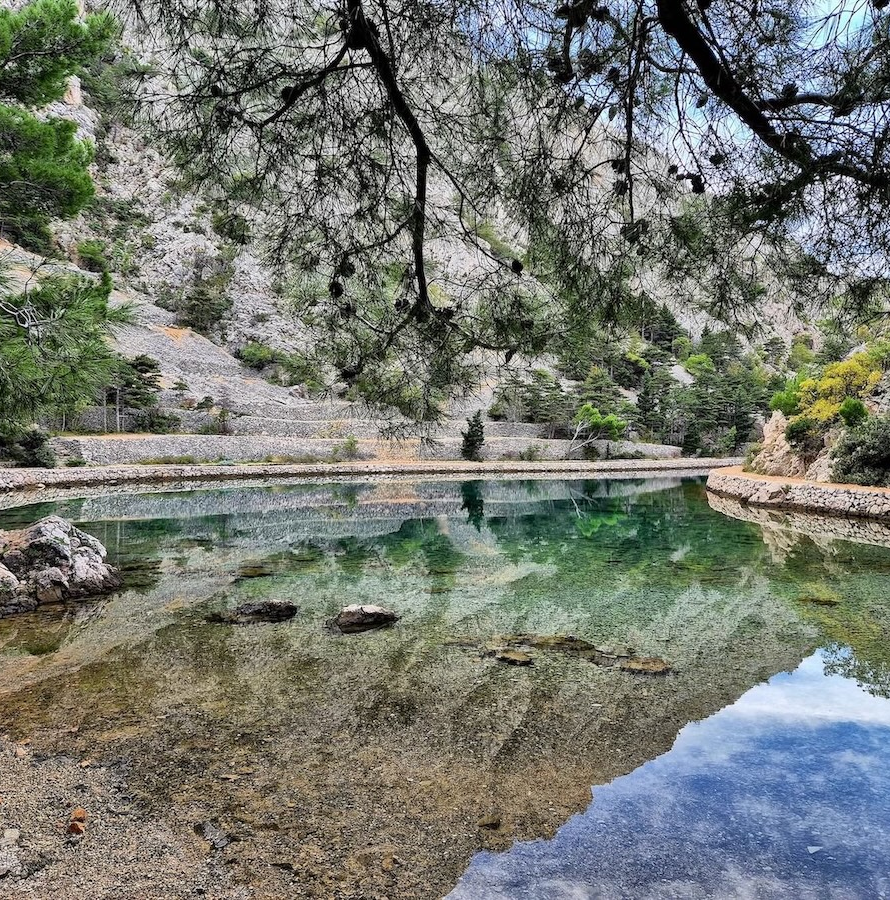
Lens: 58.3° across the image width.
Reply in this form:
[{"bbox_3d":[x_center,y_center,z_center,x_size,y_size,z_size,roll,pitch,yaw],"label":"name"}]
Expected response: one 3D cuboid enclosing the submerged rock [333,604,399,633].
[{"bbox_3d":[-0.817,1.755,8.300,0.600,0.260,0.420,0,0,-20],"label":"submerged rock"}]

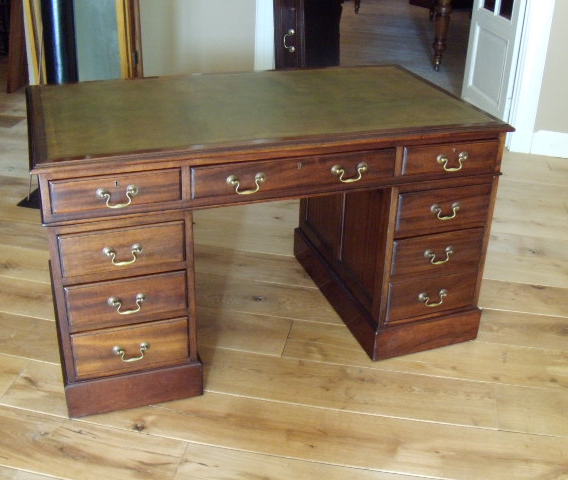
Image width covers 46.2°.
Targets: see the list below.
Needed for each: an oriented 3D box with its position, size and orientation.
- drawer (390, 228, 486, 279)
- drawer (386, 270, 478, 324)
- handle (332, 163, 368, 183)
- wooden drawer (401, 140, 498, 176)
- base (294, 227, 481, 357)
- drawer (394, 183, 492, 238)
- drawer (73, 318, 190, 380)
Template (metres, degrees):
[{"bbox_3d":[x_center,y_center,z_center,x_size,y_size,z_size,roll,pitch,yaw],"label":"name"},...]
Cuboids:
[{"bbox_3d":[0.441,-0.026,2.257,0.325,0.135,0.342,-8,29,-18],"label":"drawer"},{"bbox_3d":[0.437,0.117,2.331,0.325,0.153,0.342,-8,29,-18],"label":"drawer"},{"bbox_3d":[0.186,-0.184,1.869,0.112,0.057,0.035,-8,29,-18],"label":"handle"},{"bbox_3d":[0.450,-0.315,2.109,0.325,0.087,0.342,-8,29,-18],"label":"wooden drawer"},{"bbox_3d":[0.363,0.156,2.574,0.398,0.118,0.764,-8,29,-18],"label":"base"},{"bbox_3d":[0.446,-0.165,2.186,0.325,0.130,0.342,-8,29,-18],"label":"drawer"},{"bbox_3d":[-0.482,0.241,2.034,0.325,0.153,0.342,-8,29,-18],"label":"drawer"}]

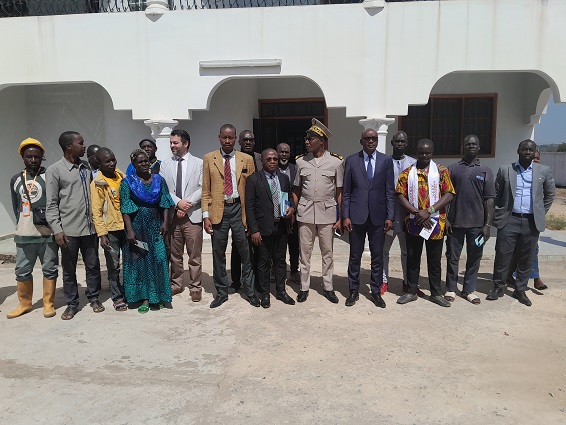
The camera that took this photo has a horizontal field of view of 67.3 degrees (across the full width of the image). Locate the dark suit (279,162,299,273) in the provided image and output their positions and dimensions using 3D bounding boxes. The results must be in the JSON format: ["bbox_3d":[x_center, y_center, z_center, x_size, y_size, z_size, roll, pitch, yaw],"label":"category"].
[{"bbox_3d":[0.044,0.092,5.344,0.500,1.431,0.300,0,6,0],"label":"dark suit"}]

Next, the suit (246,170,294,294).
[{"bbox_3d":[-0.125,0.219,4.384,0.511,1.298,0.330,-1,5,-16],"label":"suit"}]

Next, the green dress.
[{"bbox_3d":[-1.365,0.275,4.318,0.510,1.336,0.370,-2,6,-14],"label":"green dress"}]

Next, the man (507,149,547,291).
[{"bbox_3d":[2.845,0.072,4.930,0.440,1.612,0.300,1,6,16],"label":"man"}]

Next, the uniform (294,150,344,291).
[{"bbox_3d":[0.388,0.102,4.536,0.531,1.512,0.320,0,5,5],"label":"uniform"}]

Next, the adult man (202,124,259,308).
[{"bbox_3d":[-0.534,0.027,4.384,0.583,1.842,0.370,0,5,-6],"label":"adult man"}]

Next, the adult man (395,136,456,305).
[{"bbox_3d":[1.442,0.107,4.335,0.560,1.691,0.360,1,6,13],"label":"adult man"}]

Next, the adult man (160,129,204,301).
[{"bbox_3d":[-1.079,0.030,4.590,0.490,1.824,0.350,-1,6,-7],"label":"adult man"}]

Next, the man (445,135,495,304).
[{"bbox_3d":[1.946,0.068,4.439,0.510,1.740,0.330,1,6,11],"label":"man"}]

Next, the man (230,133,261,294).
[{"bbox_3d":[-0.413,-0.014,4.893,0.493,1.835,0.360,0,5,-6],"label":"man"}]

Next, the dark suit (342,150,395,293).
[{"bbox_3d":[0.881,0.117,4.382,0.520,1.517,0.310,0,6,8],"label":"dark suit"}]

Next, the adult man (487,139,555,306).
[{"bbox_3d":[2.523,0.086,4.521,0.631,1.701,0.380,3,6,30],"label":"adult man"}]

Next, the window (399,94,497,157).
[{"bbox_3d":[2.925,-1.528,7.584,1.679,1.132,0.110,0,6,6],"label":"window"}]

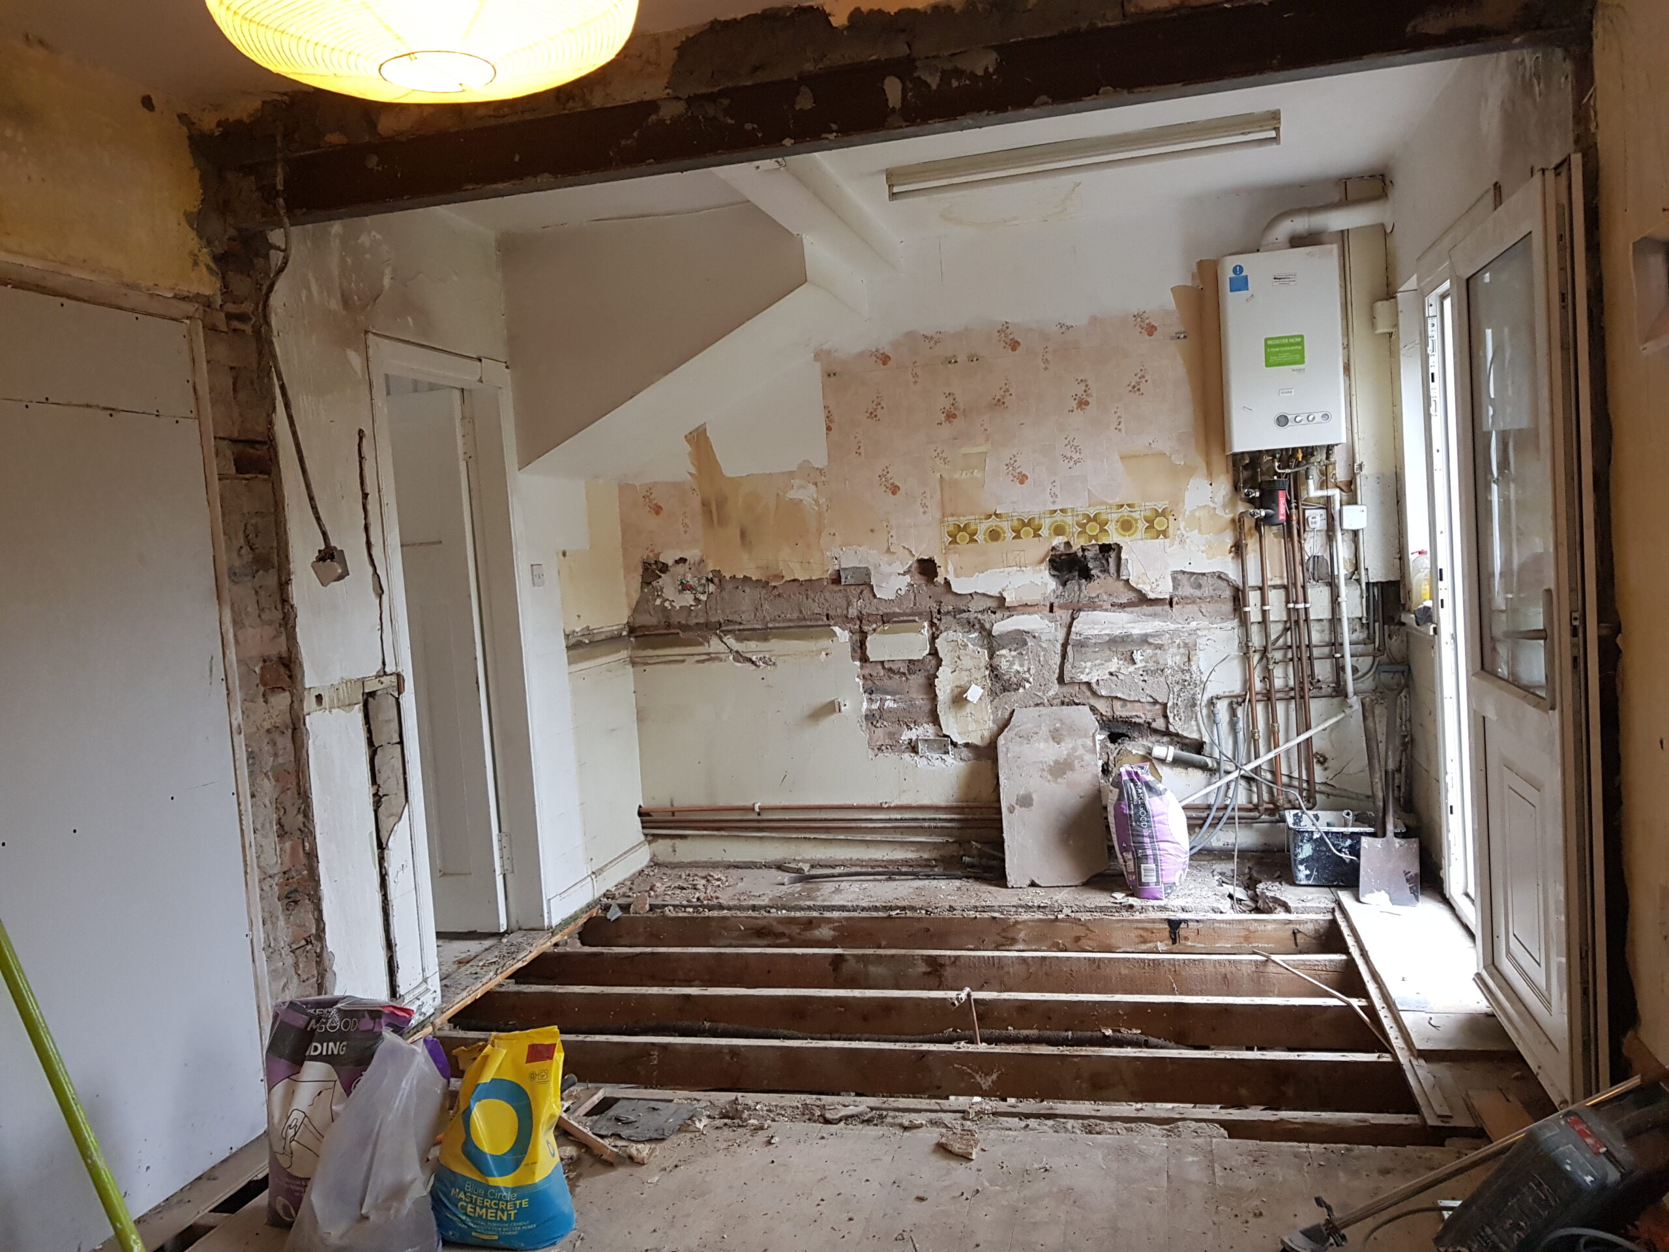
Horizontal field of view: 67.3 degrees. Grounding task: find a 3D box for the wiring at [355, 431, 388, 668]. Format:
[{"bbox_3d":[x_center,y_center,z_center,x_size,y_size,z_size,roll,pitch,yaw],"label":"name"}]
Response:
[{"bbox_3d":[-1.434,-0.229,3.916,0.030,0.750,0.070,-3,4,14],"label":"wiring"}]

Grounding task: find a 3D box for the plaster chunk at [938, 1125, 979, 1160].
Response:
[{"bbox_3d":[0.275,1.153,2.805,0.088,0.036,0.072,-2,4,26],"label":"plaster chunk"}]

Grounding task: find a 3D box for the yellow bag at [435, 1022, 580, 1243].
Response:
[{"bbox_3d":[-0.680,1.065,2.657,0.270,0.430,0.180,-3,4,5],"label":"yellow bag"}]

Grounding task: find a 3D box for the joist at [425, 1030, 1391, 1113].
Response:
[{"bbox_3d":[0.121,1.228,3.489,2.783,0.125,0.047,-3,4,14],"label":"joist"}]

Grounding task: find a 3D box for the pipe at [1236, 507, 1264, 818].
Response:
[{"bbox_3d":[1.630,0.137,4.913,0.026,1.176,0.026,-4,4,14],"label":"pipe"}]

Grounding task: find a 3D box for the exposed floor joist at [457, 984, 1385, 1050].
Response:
[{"bbox_3d":[0.181,1.207,3.924,2.940,0.130,0.055,-3,4,14],"label":"exposed floor joist"}]

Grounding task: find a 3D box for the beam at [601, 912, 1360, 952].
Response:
[{"bbox_3d":[0.383,1.127,4.603,2.797,0.125,0.050,-3,4,14],"label":"beam"}]

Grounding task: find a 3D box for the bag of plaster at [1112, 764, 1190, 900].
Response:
[{"bbox_3d":[1.220,0.774,4.800,0.280,0.490,0.240,-3,4,17],"label":"bag of plaster"}]

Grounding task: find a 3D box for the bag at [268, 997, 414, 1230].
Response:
[{"bbox_3d":[-1.091,1.087,2.803,0.325,0.440,0.130,-4,4,8],"label":"bag"}]

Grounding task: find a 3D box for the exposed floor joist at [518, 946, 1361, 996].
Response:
[{"bbox_3d":[0.271,1.178,4.298,2.940,0.130,0.055,-3,4,14],"label":"exposed floor joist"}]

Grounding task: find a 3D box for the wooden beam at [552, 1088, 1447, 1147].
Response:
[{"bbox_3d":[0.138,1.252,3.133,2.613,0.125,0.052,-3,4,14],"label":"wooden beam"}]

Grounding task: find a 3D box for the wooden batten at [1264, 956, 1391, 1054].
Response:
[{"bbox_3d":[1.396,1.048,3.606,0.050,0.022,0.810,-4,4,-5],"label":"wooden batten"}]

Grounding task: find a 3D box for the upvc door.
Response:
[{"bbox_3d":[1.674,0.033,3.064,0.070,2.030,0.800,-3,4,14],"label":"upvc door"}]

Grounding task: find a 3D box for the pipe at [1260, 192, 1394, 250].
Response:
[{"bbox_3d":[1.807,-1.467,4.618,0.460,0.170,0.100,-3,4,14],"label":"pipe"}]

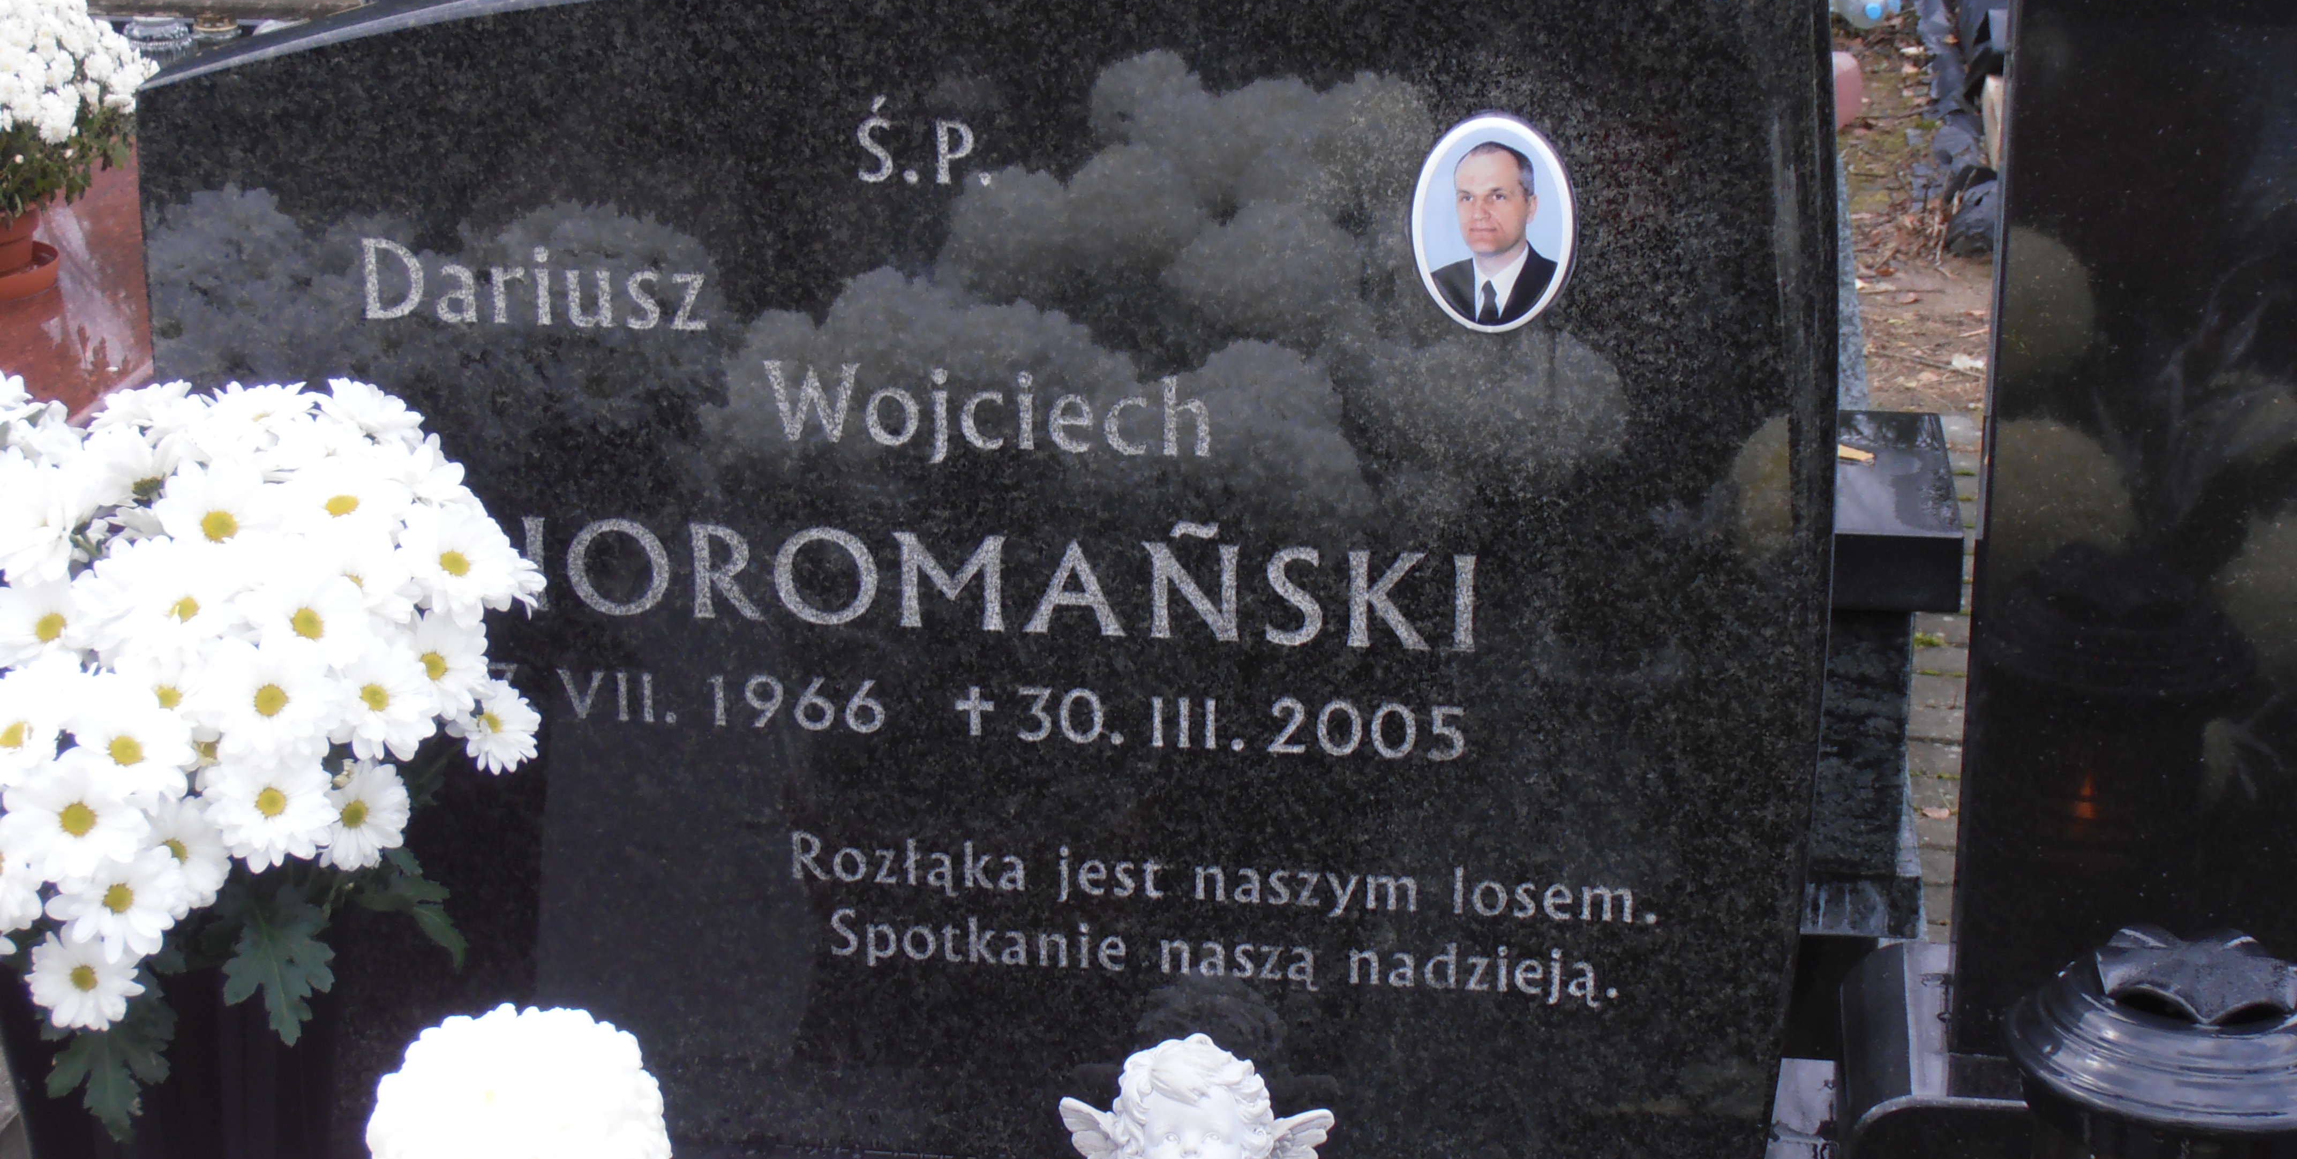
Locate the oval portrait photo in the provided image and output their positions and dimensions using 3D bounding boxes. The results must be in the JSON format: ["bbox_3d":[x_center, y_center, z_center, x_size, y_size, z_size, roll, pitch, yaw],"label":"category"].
[{"bbox_3d":[0.188,-0.194,2.501,0.090,0.120,0.011,2,18,8],"label":"oval portrait photo"}]

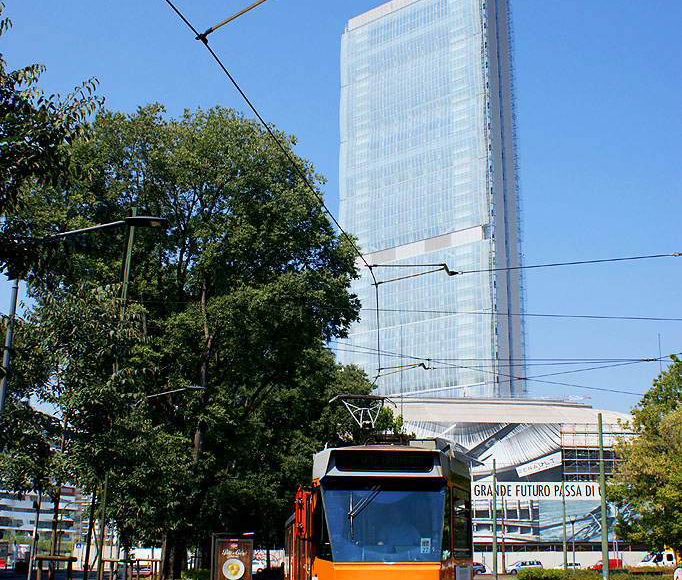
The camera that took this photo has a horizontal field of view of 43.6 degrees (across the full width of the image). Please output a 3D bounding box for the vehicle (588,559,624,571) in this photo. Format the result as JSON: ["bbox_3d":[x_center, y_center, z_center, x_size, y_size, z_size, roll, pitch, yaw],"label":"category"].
[{"bbox_3d":[30.026,31.683,97.062,4.000,1.780,1.720,1,-17,0],"label":"vehicle"}]

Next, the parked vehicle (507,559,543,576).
[{"bbox_3d":[20.888,31.706,97.025,4.300,1.500,1.750,1,-17,0],"label":"parked vehicle"}]

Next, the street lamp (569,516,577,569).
[{"bbox_3d":[21.327,23.841,78.531,0.800,5.500,0.800,1,-17,0],"label":"street lamp"}]

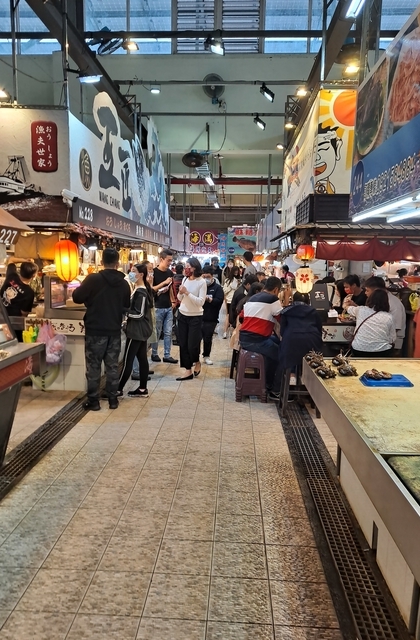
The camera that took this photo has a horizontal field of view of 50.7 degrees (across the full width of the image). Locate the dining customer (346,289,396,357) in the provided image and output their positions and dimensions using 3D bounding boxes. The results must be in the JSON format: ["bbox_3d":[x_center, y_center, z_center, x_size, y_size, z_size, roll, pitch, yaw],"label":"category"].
[{"bbox_3d":[1.731,0.289,4.768,0.500,1.240,0.700,-2,8,-17],"label":"dining customer"}]

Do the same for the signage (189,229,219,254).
[{"bbox_3d":[-0.260,-3.382,19.270,1.280,1.060,0.080,1,7,3],"label":"signage"}]

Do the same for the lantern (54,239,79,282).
[{"bbox_3d":[-1.666,-0.691,5.150,0.280,0.500,0.280,1,7,0],"label":"lantern"}]

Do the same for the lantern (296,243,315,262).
[{"bbox_3d":[1.001,-0.712,4.649,0.190,0.210,0.190,1,7,3],"label":"lantern"}]

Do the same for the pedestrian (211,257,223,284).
[{"bbox_3d":[0.167,-0.682,11.176,0.500,1.740,0.360,0,7,-2],"label":"pedestrian"}]

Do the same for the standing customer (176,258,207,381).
[{"bbox_3d":[-0.233,-0.017,6.114,0.460,1.660,0.360,8,10,43],"label":"standing customer"}]

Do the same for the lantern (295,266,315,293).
[{"bbox_3d":[0.997,-0.414,4.688,0.200,0.290,0.200,1,7,3],"label":"lantern"}]

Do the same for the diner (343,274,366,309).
[{"bbox_3d":[1.849,0.095,5.615,0.500,1.310,0.700,7,10,40],"label":"diner"}]

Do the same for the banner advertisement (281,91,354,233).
[{"bbox_3d":[1.431,-1.938,6.134,0.450,1.150,3.000,1,7,3],"label":"banner advertisement"}]

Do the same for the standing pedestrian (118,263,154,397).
[{"bbox_3d":[-0.882,0.099,5.399,0.440,1.600,0.450,1,7,5],"label":"standing pedestrian"}]

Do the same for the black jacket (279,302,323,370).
[{"bbox_3d":[1.020,0.175,5.000,0.500,0.760,0.460,3,7,15],"label":"black jacket"}]

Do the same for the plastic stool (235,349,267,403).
[{"bbox_3d":[0.482,0.636,5.277,0.360,0.600,0.360,0,7,-2],"label":"plastic stool"}]

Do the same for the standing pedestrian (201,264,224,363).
[{"bbox_3d":[-0.008,-0.100,7.197,0.520,1.570,0.420,5,8,28],"label":"standing pedestrian"}]

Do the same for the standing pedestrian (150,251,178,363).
[{"bbox_3d":[-0.732,-0.238,7.218,0.420,1.820,0.500,7,9,39],"label":"standing pedestrian"}]

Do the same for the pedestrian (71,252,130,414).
[{"bbox_3d":[-1.187,0.082,4.898,0.620,1.750,0.420,-3,8,-25],"label":"pedestrian"}]

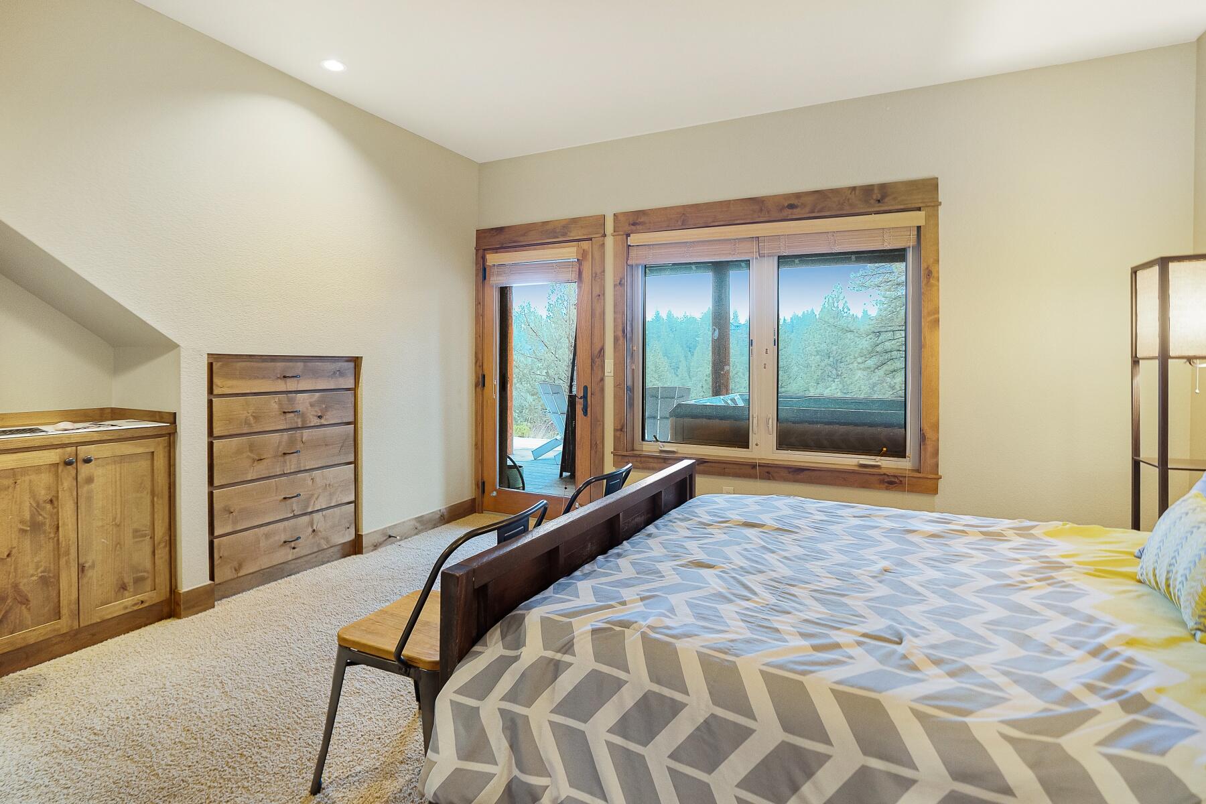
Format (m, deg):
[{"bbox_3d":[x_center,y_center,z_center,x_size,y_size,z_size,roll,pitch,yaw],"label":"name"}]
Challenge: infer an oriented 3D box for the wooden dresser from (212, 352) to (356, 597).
[{"bbox_3d":[-1.847,0.343,3.003,0.400,1.200,0.800,2,3,25],"label":"wooden dresser"}]

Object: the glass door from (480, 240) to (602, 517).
[{"bbox_3d":[-0.497,-0.143,4.031,0.940,2.040,0.080,2,3,23],"label":"glass door"}]

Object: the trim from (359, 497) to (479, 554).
[{"bbox_3d":[-1.244,0.851,3.767,0.030,0.135,1.080,2,3,25],"label":"trim"}]

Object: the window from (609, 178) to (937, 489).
[{"bbox_3d":[0.980,-0.389,3.383,1.950,1.760,0.130,2,3,23],"label":"window"}]

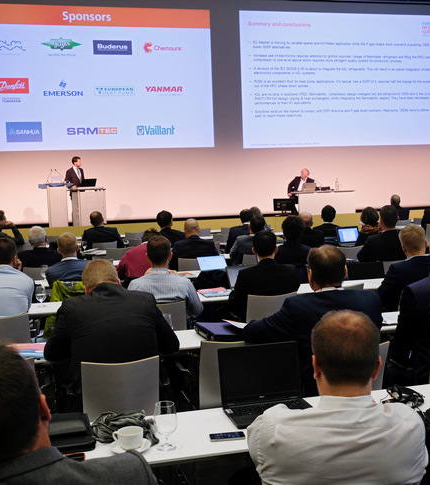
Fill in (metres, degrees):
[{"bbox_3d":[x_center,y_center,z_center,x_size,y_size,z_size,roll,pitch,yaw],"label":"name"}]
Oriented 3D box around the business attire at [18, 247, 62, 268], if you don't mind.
[{"bbox_3d":[-1.931,0.286,7.607,0.500,0.471,0.350,-3,5,-14],"label":"business attire"}]

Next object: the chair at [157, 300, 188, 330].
[{"bbox_3d":[-0.445,0.806,5.191,0.460,0.820,0.520,-3,5,-14],"label":"chair"}]

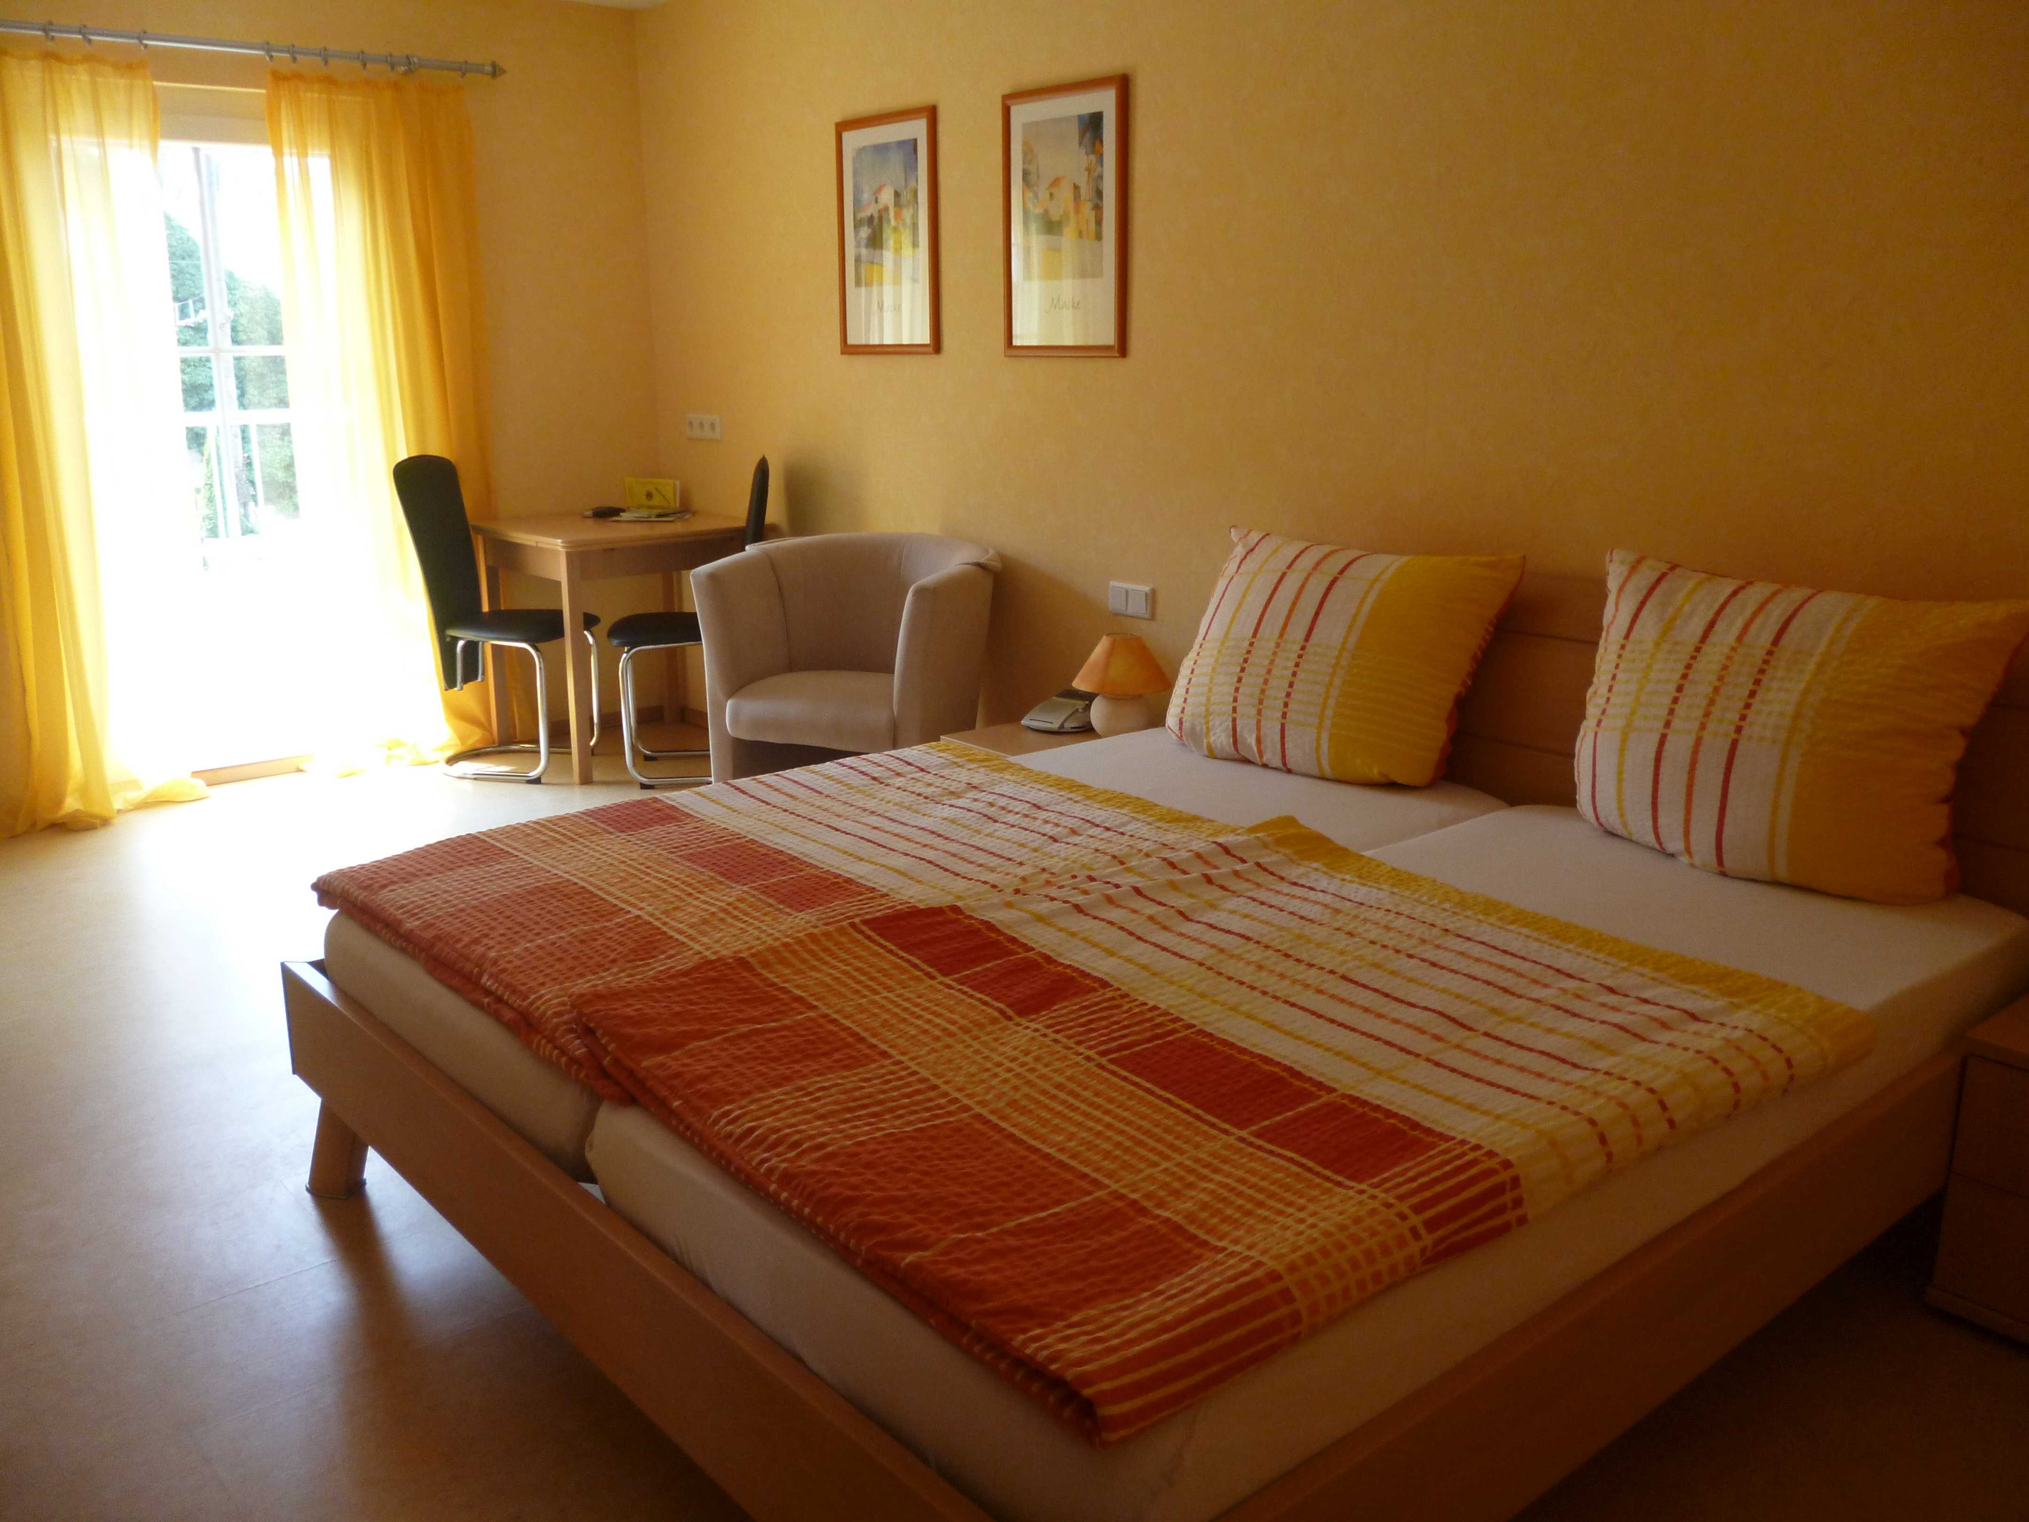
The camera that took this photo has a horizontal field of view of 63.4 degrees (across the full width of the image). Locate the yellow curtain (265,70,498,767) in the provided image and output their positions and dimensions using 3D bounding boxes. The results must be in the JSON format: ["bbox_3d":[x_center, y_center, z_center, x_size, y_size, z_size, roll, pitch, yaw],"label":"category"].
[{"bbox_3d":[-1.948,-1.020,5.153,0.680,2.110,0.150,-11,17,-39],"label":"yellow curtain"}]

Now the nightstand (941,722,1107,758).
[{"bbox_3d":[0.135,0.137,3.986,0.450,0.393,0.430,-11,17,-39],"label":"nightstand"}]

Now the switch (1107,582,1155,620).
[{"bbox_3d":[0.290,-0.403,4.120,0.014,0.081,0.153,-11,17,-39],"label":"switch"}]

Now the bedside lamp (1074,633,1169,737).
[{"bbox_3d":[0.262,-0.172,3.882,0.236,0.255,0.236,0,14,0],"label":"bedside lamp"}]

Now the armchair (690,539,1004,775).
[{"bbox_3d":[-0.388,-0.179,4.459,0.700,0.790,0.660,6,15,23],"label":"armchair"}]

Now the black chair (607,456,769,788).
[{"bbox_3d":[-1.026,-0.448,5.146,0.570,0.997,0.420,-2,14,-6],"label":"black chair"}]

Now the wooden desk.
[{"bbox_3d":[-1.281,-0.396,5.442,0.720,0.755,0.720,-11,17,-39],"label":"wooden desk"}]

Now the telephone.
[{"bbox_3d":[0.122,-0.122,4.041,0.170,0.085,0.205,11,17,38],"label":"telephone"}]

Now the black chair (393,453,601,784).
[{"bbox_3d":[-1.599,-0.466,5.226,0.580,0.997,0.420,3,14,13],"label":"black chair"}]

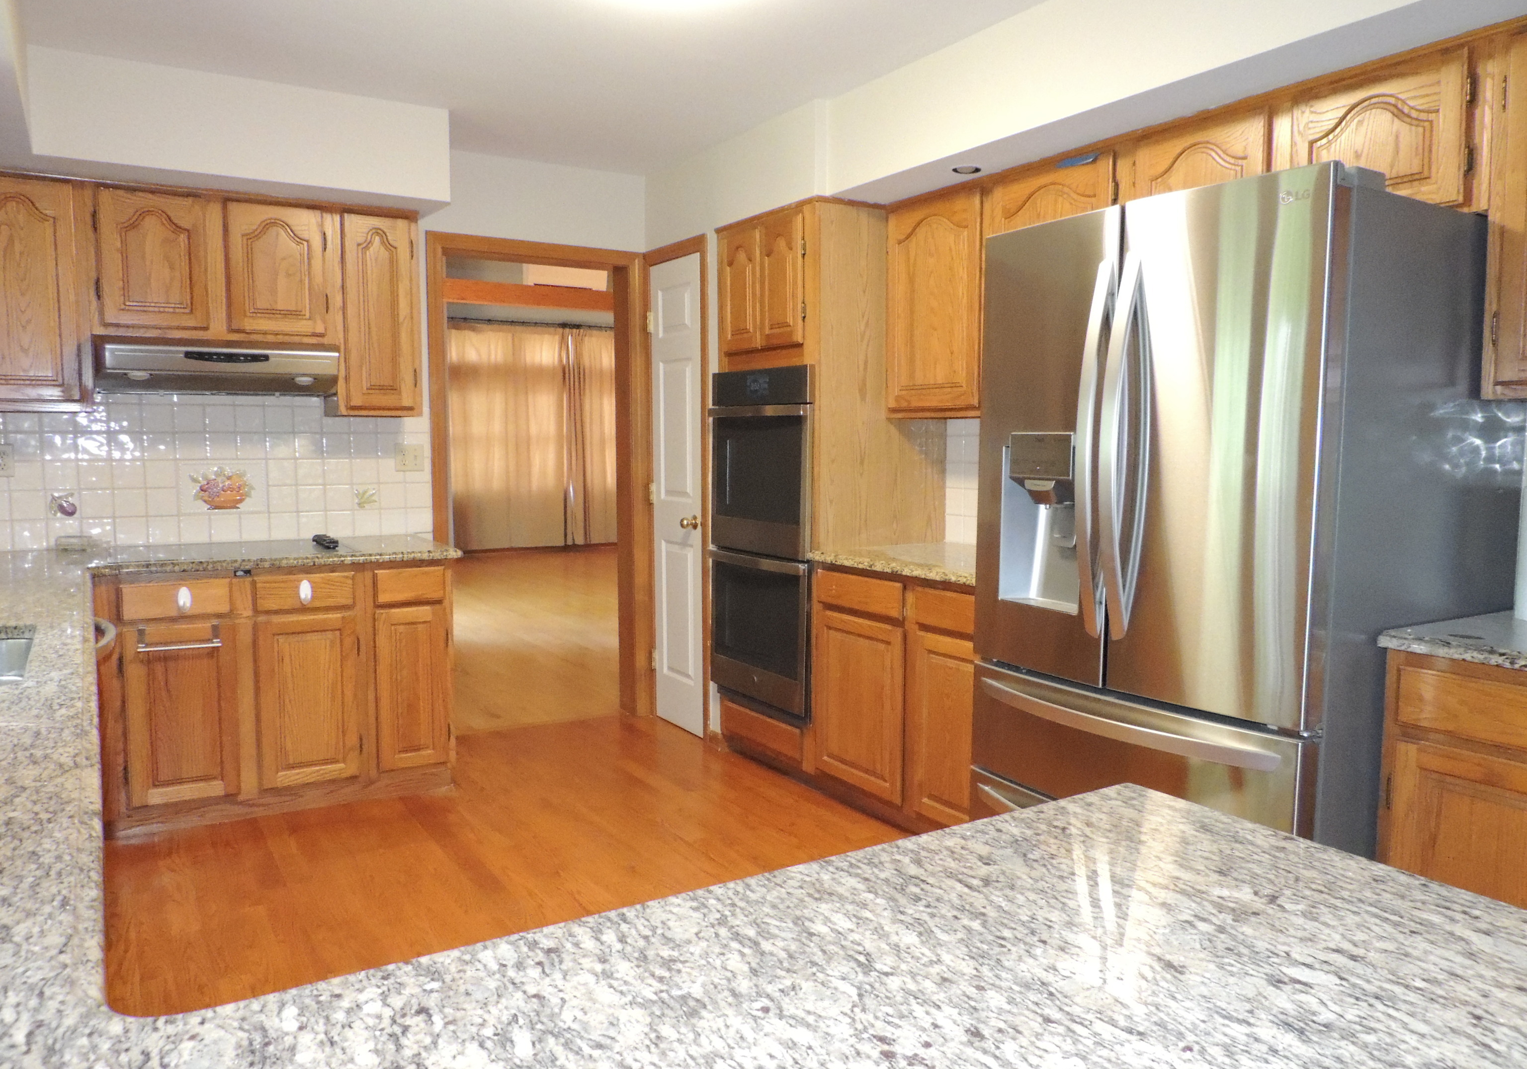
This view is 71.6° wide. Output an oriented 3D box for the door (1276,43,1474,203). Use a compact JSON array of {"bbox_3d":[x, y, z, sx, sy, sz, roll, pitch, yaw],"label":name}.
[{"bbox_3d":[1.350,-0.863,2.365,0.025,0.319,0.405,-3,6,-32],"label":"door"}]

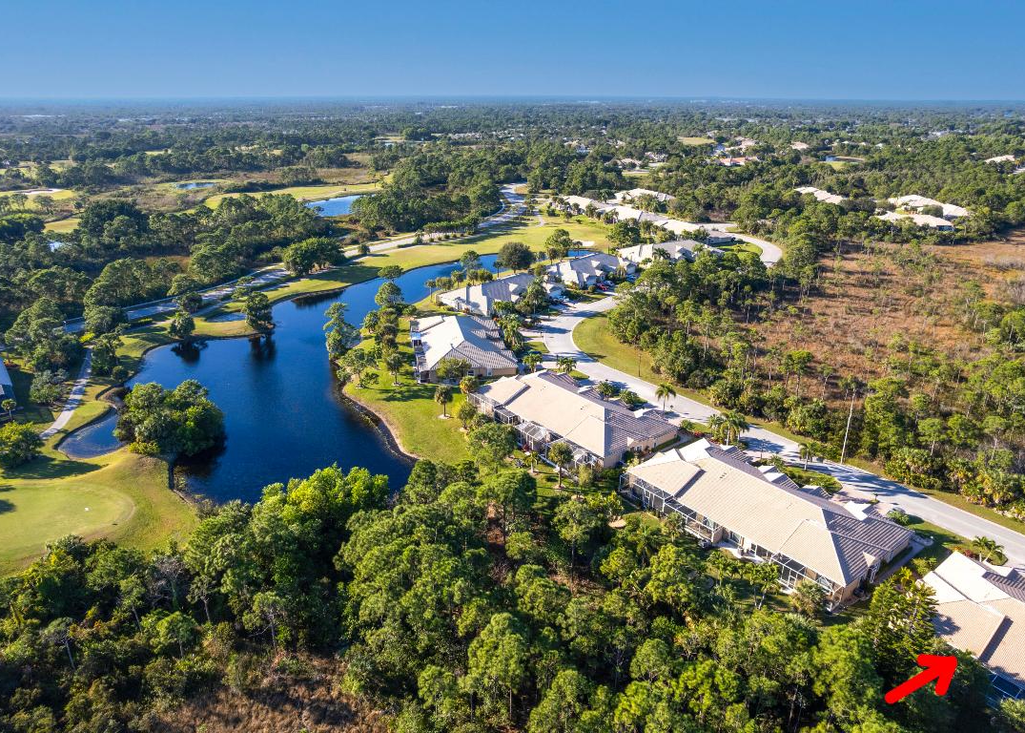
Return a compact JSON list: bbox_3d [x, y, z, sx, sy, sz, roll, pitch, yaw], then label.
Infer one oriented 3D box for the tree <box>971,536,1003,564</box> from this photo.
[{"bbox_3d":[62.750,24.310,89.000,4.530,4.520,4.530,0,22,0],"label":"tree"}]

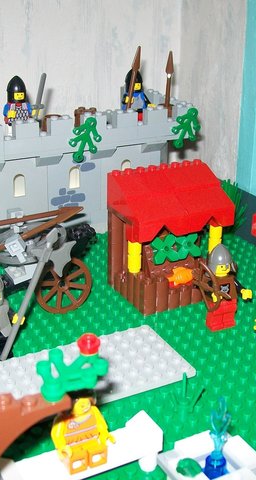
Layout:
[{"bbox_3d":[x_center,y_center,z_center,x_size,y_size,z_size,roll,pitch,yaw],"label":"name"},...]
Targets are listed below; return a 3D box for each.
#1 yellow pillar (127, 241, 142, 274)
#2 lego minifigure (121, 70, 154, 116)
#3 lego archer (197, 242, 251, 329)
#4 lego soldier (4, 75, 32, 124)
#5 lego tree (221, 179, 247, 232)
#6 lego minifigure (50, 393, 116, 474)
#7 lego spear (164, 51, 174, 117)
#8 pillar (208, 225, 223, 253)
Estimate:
[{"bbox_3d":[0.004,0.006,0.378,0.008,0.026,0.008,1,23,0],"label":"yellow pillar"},{"bbox_3d":[0.007,-0.097,0.469,0.026,0.045,0.017,-11,26,-26],"label":"lego minifigure"},{"bbox_3d":[0.051,0.024,0.363,0.036,0.047,0.020,-11,26,-26],"label":"lego archer"},{"bbox_3d":[-0.072,-0.086,0.427,0.024,0.045,0.016,-11,25,-26],"label":"lego soldier"},{"bbox_3d":[0.068,-0.023,0.472,0.029,0.041,0.029,-11,25,-26],"label":"lego tree"},{"bbox_3d":[-0.017,0.072,0.256,0.026,0.030,0.018,-11,26,-26],"label":"lego minifigure"},{"bbox_3d":[0.030,-0.110,0.479,0.006,0.050,0.004,-11,26,-26],"label":"lego spear"},{"bbox_3d":[0.054,-0.003,0.409,0.008,0.028,0.008,-11,26,-26],"label":"pillar"}]

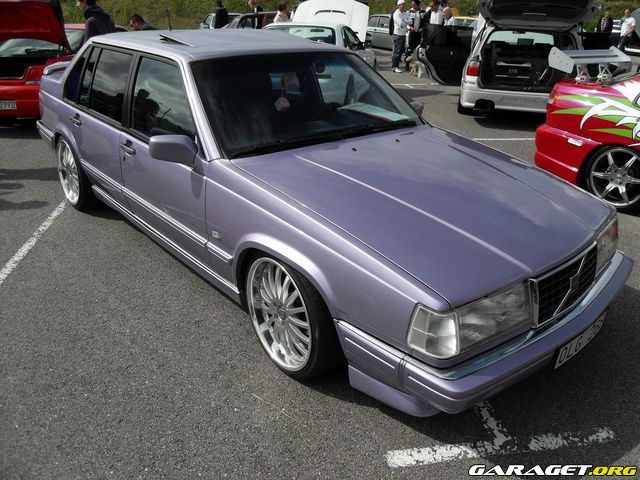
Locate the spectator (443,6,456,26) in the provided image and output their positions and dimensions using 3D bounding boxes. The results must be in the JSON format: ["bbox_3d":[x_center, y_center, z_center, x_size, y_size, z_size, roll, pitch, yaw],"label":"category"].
[{"bbox_3d":[3.133,-4.966,12.971,0.360,1.600,0.480,-10,28,-24],"label":"spectator"}]

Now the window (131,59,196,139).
[{"bbox_3d":[-0.899,-0.791,3.001,0.050,0.450,0.930,8,14,-47],"label":"window"}]

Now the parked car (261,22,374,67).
[{"bbox_3d":[-0.027,-3.317,9.547,1.740,1.290,4.200,7,26,11],"label":"parked car"}]

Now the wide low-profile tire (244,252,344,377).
[{"bbox_3d":[-0.111,0.325,2.522,0.250,0.655,0.655,-16,31,-34],"label":"wide low-profile tire"}]

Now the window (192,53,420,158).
[{"bbox_3d":[-0.017,-0.877,3.089,1.480,0.120,0.700,-19,67,-38],"label":"window"}]

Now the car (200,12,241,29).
[{"bbox_3d":[-3.061,-6.775,17.225,1.700,1.410,4.250,-8,26,-20],"label":"car"}]

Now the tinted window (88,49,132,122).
[{"bbox_3d":[-1.443,-1.059,3.552,0.050,0.460,0.620,8,14,-47],"label":"tinted window"}]

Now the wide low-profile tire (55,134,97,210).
[{"bbox_3d":[-1.976,-0.603,4.348,0.250,0.655,0.655,-19,33,-38],"label":"wide low-profile tire"}]

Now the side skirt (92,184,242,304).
[{"bbox_3d":[-1.067,-0.050,3.374,0.100,0.140,2.080,-19,33,-38],"label":"side skirt"}]

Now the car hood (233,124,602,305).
[{"bbox_3d":[0.602,-0.272,2.591,1.500,0.160,1.420,-19,42,-38],"label":"car hood"}]

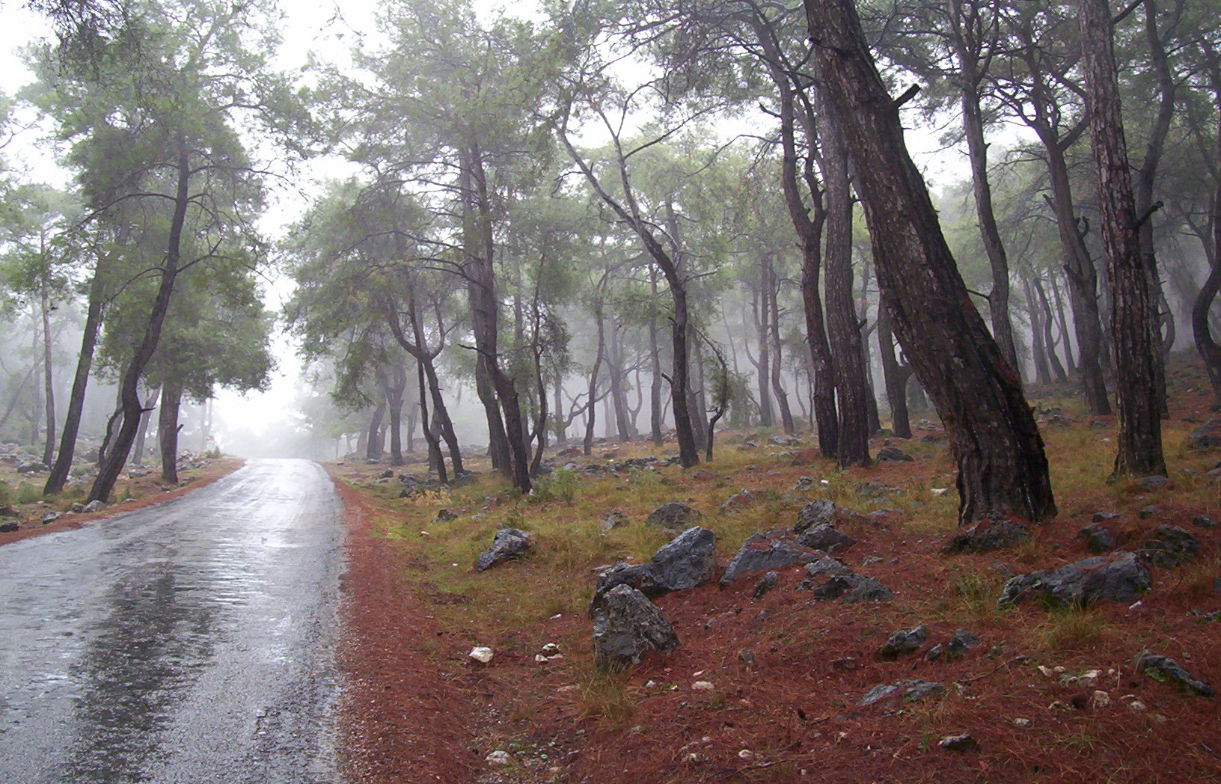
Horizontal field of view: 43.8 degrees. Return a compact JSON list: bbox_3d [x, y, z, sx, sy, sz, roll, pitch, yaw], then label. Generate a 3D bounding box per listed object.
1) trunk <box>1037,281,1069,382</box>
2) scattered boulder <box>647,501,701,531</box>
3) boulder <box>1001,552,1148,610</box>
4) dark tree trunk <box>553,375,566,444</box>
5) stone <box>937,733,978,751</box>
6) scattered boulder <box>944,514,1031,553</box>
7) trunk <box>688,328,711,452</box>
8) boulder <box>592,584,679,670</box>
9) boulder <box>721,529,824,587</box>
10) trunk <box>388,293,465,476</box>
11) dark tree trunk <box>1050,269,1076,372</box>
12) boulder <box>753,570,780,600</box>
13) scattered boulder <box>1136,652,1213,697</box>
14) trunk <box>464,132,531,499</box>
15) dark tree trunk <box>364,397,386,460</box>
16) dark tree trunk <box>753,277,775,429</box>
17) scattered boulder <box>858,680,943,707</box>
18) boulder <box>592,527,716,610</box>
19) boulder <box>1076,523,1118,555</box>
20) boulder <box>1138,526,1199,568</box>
[{"bbox_3d":[9.886,-1.366,34.000,0.725,2.369,0.450,0,-2,0],"label":"trunk"},{"bbox_3d":[0.680,1.330,16.300,0.570,0.310,0.450,0,-2,0],"label":"scattered boulder"},{"bbox_3d":[2.625,1.066,8.600,0.830,0.290,0.480,0,-2,0],"label":"boulder"},{"bbox_3d":[-1.812,0.609,54.000,0.380,2.408,0.360,-2,-2,0],"label":"dark tree trunk"},{"bbox_3d":[1.313,1.328,5.750,0.154,0.051,0.110,0,-2,0],"label":"stone"},{"bbox_3d":[2.857,1.072,11.500,0.642,0.260,0.500,0,-2,0],"label":"scattered boulder"},{"bbox_3d":[2.053,-0.044,35.000,0.516,2.832,0.450,0,-2,0],"label":"trunk"},{"bbox_3d":[0.134,1.269,8.200,0.459,0.463,0.400,0,-2,0],"label":"boulder"},{"bbox_3d":[1.223,1.260,11.500,0.783,0.360,0.600,0,-2,0],"label":"boulder"},{"bbox_3d":[-4.227,-0.187,35.000,1.721,4.216,1.300,0,-2,0],"label":"trunk"},{"bbox_3d":[15.198,-2.337,51.000,0.864,3.426,0.500,0,-2,0],"label":"dark tree trunk"},{"bbox_3d":[1.070,1.319,10.400,0.190,0.190,0.170,0,-2,0],"label":"boulder"},{"bbox_3d":[2.336,1.173,6.300,0.320,0.170,0.220,0,-2,0],"label":"scattered boulder"},{"bbox_3d":[-2.156,-1.438,29.000,1.310,6.682,0.900,0,-2,0],"label":"trunk"},{"bbox_3d":[-8.987,1.402,58.000,0.837,2.403,0.700,0,-2,0],"label":"dark tree trunk"},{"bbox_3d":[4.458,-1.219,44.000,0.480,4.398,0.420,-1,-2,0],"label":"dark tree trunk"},{"bbox_3d":[1.280,1.329,6.700,0.375,0.087,0.240,0,-2,0],"label":"scattered boulder"},{"bbox_3d":[0.325,1.324,11.400,0.916,0.583,0.650,0,-2,0],"label":"boulder"},{"bbox_3d":[3.013,0.909,9.400,0.249,0.195,0.240,0,-2,0],"label":"boulder"},{"bbox_3d":[3.232,0.898,8.800,0.357,0.254,0.320,0,-2,0],"label":"boulder"}]

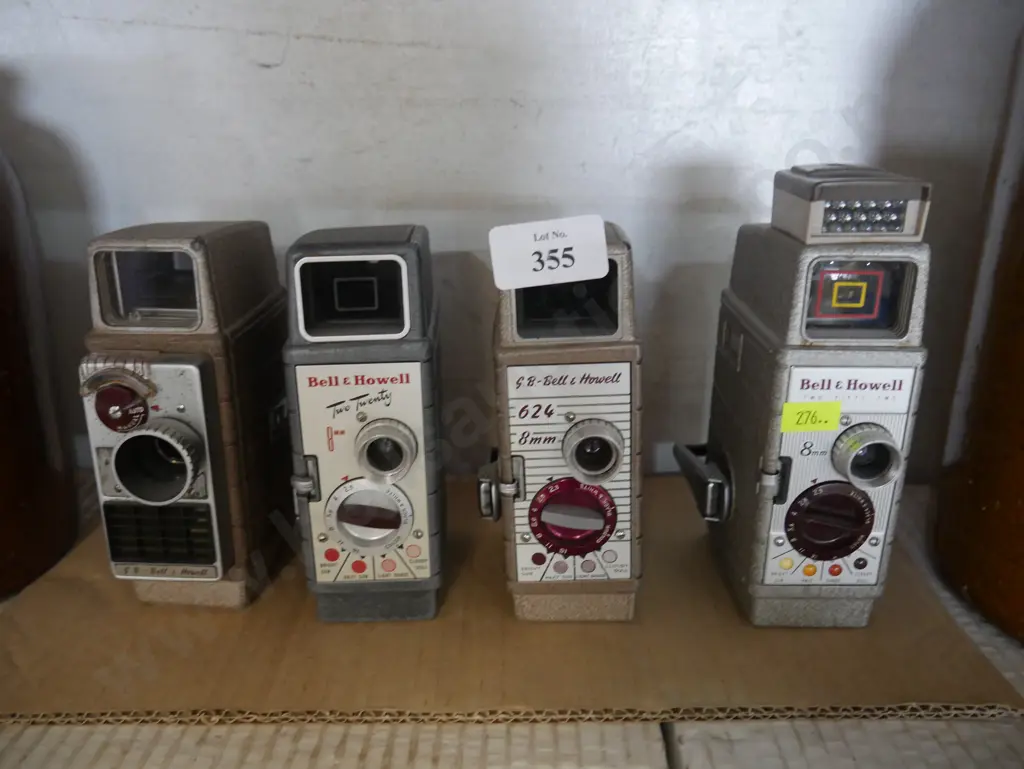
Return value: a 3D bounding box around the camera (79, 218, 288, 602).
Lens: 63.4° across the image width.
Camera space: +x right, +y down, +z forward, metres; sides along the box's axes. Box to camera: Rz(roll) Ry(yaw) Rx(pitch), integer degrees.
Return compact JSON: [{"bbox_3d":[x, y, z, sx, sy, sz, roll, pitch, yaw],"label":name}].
[{"bbox_3d":[-0.130,0.009,0.342,0.054,0.144,0.105,0,19,1],"label":"camera"}]

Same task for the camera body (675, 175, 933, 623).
[{"bbox_3d":[0.108,0.001,0.326,0.068,0.169,0.095,0,19,1],"label":"camera body"}]

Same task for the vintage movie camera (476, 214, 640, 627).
[{"bbox_3d":[0.015,0.011,0.334,0.059,0.144,0.093,-1,19,-1],"label":"vintage movie camera"}]

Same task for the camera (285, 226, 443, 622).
[{"bbox_3d":[-0.058,0.012,0.334,0.055,0.144,0.094,-2,19,-4],"label":"camera"}]

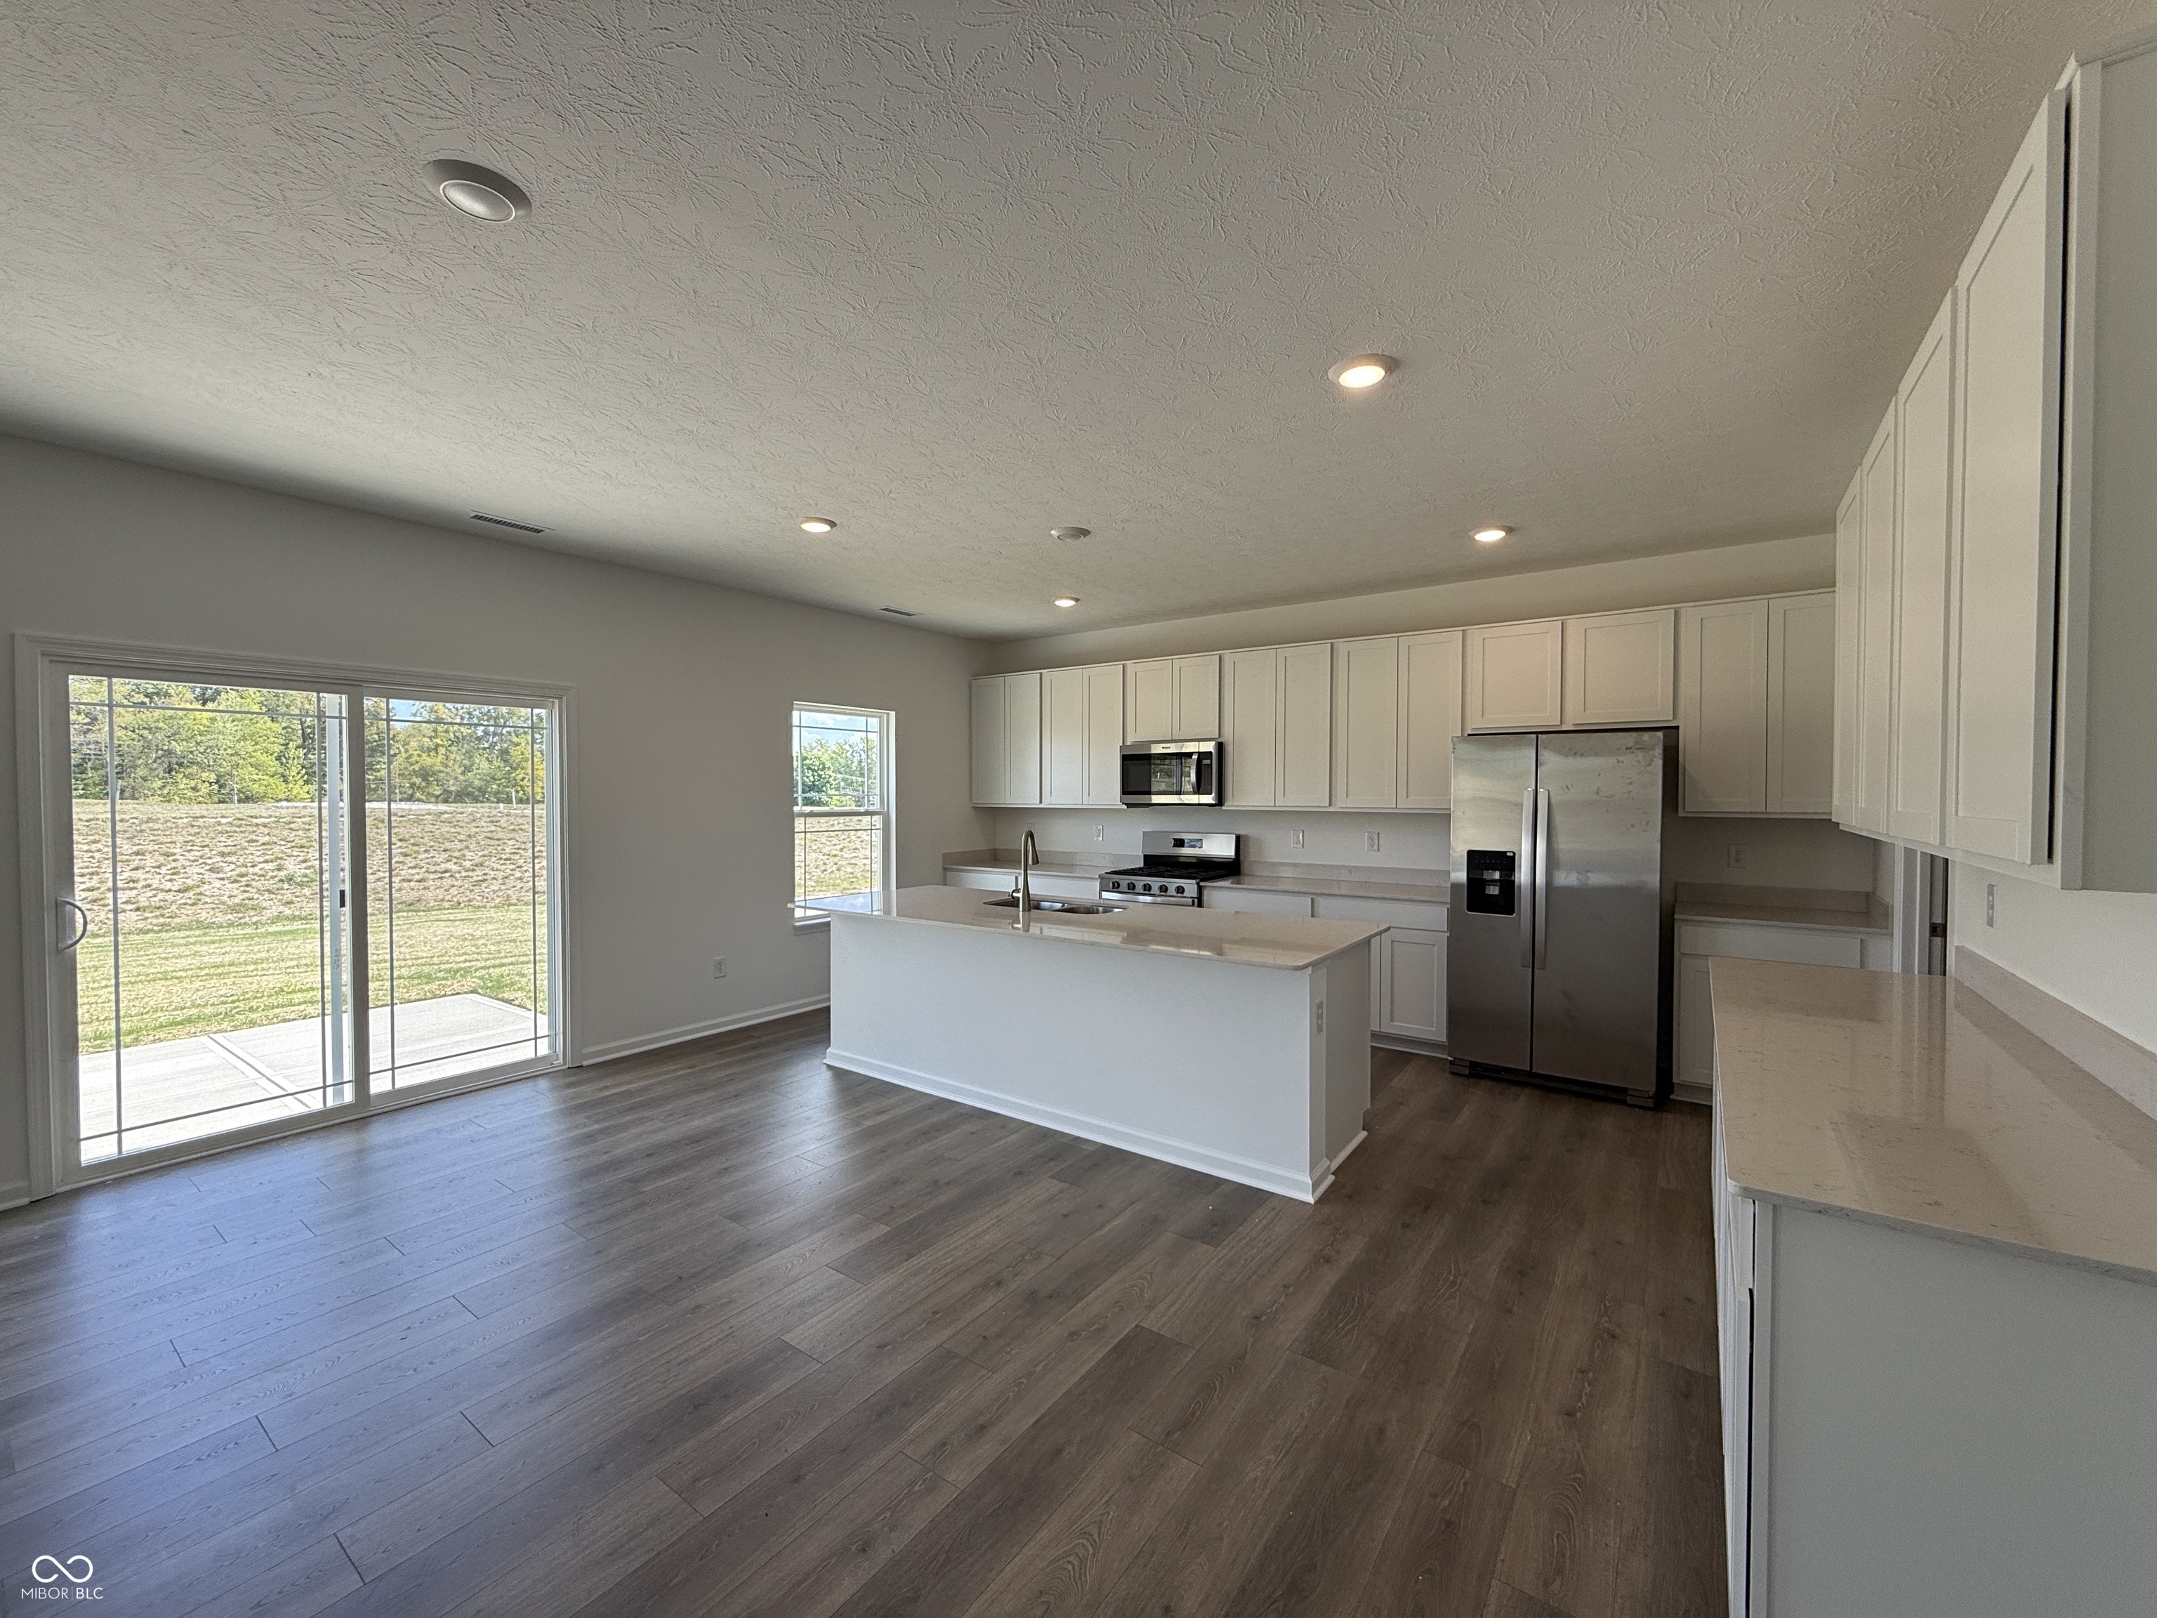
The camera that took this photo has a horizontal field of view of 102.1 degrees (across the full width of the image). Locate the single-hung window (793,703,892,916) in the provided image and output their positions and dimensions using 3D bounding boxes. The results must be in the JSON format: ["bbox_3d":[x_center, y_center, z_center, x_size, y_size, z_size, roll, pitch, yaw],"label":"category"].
[{"bbox_3d":[-1.675,0.034,6.244,0.110,1.510,0.905,1,1,35],"label":"single-hung window"}]

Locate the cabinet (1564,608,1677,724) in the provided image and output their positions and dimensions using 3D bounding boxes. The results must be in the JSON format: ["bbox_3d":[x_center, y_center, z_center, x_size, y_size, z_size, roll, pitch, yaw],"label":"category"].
[{"bbox_3d":[2.908,-0.723,4.662,0.515,0.603,0.329,1,2,36],"label":"cabinet"}]

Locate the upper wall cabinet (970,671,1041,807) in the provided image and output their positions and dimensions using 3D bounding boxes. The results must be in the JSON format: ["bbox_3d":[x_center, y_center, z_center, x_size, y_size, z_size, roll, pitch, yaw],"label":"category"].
[{"bbox_3d":[-0.488,-0.543,7.092,0.743,1.056,0.329,1,2,36],"label":"upper wall cabinet"}]

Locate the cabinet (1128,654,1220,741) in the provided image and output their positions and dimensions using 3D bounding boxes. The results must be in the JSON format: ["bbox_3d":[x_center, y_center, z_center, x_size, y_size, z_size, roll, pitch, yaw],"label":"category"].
[{"bbox_3d":[0.749,-0.766,6.253,0.770,0.598,0.330,1,1,35],"label":"cabinet"}]

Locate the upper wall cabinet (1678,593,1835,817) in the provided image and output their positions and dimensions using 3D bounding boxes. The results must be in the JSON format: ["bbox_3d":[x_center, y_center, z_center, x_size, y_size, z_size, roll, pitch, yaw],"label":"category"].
[{"bbox_3d":[3.408,-0.490,4.311,0.712,1.056,0.329,1,2,36],"label":"upper wall cabinet"}]

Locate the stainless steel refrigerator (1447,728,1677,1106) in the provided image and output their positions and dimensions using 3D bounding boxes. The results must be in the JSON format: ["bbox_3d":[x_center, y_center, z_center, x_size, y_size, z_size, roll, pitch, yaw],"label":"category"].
[{"bbox_3d":[2.543,0.519,4.625,0.913,1.777,0.780,1,2,36],"label":"stainless steel refrigerator"}]

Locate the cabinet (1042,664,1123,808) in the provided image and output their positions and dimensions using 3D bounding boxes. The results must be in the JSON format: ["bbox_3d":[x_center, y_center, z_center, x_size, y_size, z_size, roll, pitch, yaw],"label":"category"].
[{"bbox_3d":[0.122,-0.534,6.657,0.757,1.056,0.329,1,2,36],"label":"cabinet"}]

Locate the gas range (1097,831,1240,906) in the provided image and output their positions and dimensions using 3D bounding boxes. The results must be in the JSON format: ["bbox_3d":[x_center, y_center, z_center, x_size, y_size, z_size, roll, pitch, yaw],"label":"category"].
[{"bbox_3d":[0.631,0.780,6.086,0.763,1.199,0.675,1,2,36],"label":"gas range"}]

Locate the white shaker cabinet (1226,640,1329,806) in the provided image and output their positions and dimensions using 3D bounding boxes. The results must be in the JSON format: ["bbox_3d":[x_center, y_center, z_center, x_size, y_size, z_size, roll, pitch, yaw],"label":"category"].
[{"bbox_3d":[1.373,-0.517,5.764,0.753,1.056,0.329,1,2,36],"label":"white shaker cabinet"}]

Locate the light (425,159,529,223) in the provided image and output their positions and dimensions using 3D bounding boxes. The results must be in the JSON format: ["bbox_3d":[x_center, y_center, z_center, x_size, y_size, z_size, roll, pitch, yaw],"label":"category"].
[{"bbox_3d":[-1.276,-1.294,1.856,0.192,0.030,0.192,1,1,35],"label":"light"}]

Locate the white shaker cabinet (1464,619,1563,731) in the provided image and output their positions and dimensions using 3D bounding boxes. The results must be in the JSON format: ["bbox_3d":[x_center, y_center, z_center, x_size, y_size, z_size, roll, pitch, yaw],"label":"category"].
[{"bbox_3d":[2.514,-0.735,4.997,0.507,0.607,0.330,1,1,35],"label":"white shaker cabinet"}]

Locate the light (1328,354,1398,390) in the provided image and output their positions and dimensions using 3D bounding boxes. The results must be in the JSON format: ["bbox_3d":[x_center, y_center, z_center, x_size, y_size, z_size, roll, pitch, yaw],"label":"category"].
[{"bbox_3d":[0.864,-1.310,2.637,0.192,0.030,0.192,0,1,0],"label":"light"}]

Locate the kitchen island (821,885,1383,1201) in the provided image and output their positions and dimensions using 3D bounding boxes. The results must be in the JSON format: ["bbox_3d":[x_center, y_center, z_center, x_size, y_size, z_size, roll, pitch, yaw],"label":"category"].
[{"bbox_3d":[-0.073,0.971,4.237,2.801,0.906,1.070,1,2,36],"label":"kitchen island"}]

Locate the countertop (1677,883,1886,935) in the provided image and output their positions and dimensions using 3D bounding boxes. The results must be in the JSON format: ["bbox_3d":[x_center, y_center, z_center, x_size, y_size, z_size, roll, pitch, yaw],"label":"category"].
[{"bbox_3d":[3.360,0.472,4.227,0.762,0.131,0.642,1,1,35],"label":"countertop"}]

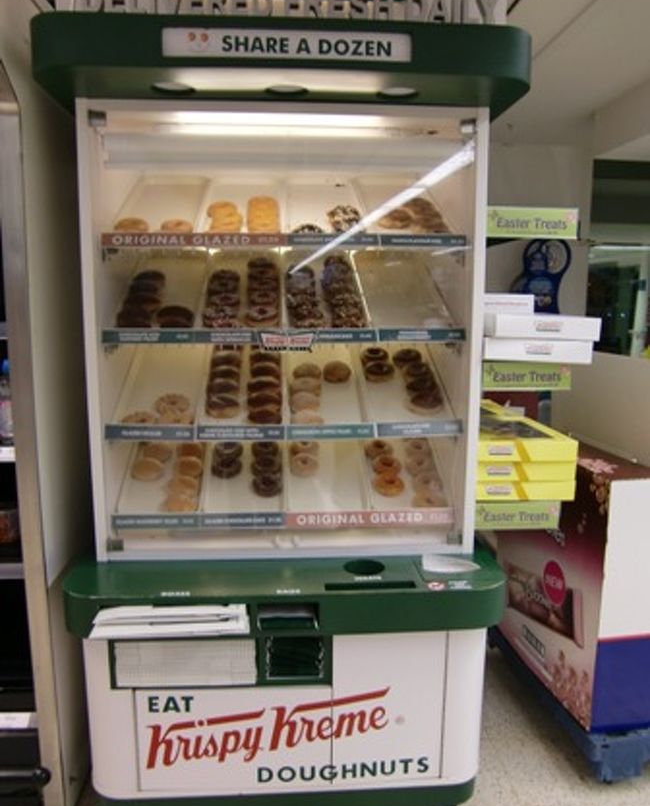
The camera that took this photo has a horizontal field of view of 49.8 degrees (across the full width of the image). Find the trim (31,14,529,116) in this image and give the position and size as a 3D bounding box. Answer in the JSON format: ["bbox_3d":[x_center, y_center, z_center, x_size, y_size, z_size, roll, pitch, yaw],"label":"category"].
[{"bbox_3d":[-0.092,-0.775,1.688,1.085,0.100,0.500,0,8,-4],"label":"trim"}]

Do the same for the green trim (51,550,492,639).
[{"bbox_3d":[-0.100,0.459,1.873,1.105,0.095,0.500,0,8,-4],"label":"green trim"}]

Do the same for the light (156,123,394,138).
[{"bbox_3d":[-0.124,-0.703,1.803,0.620,0.036,0.040,0,8,-4],"label":"light"}]

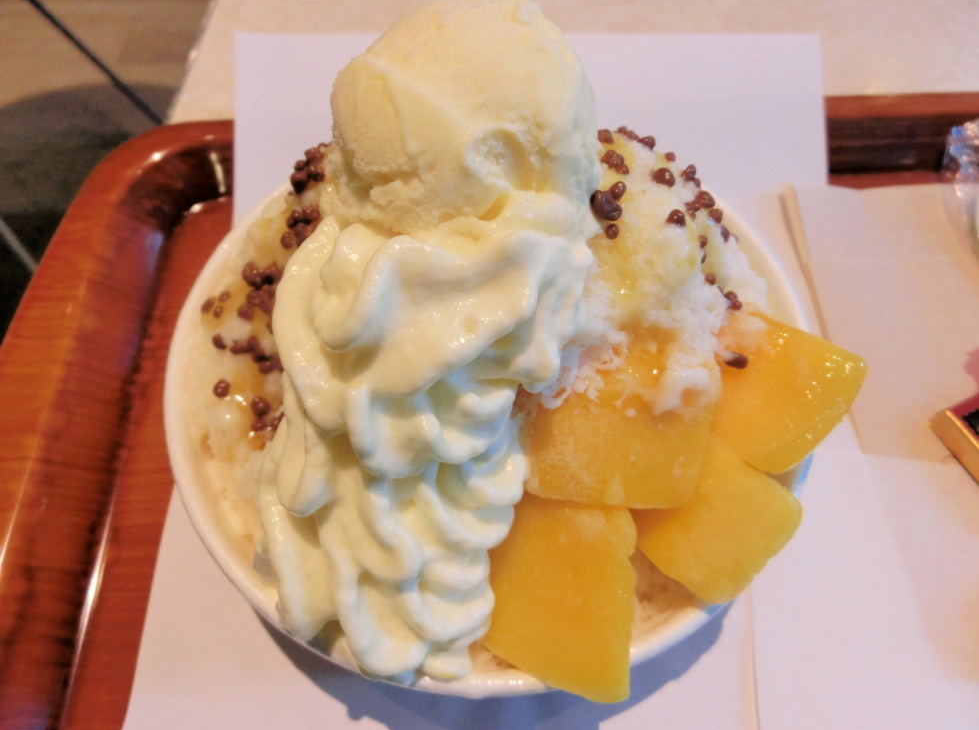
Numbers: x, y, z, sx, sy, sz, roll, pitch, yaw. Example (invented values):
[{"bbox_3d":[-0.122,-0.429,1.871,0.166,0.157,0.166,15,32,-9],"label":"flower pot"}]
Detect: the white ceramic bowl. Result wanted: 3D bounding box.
[{"bbox_3d":[0.001,0.011,0.223,0.180,0.074,0.180,0,61,0],"label":"white ceramic bowl"}]

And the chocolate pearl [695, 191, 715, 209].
[{"bbox_3d":[0.051,-0.039,0.161,0.004,0.004,0.004,0,61,0],"label":"chocolate pearl"}]

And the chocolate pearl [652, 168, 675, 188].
[{"bbox_3d":[0.039,-0.042,0.152,0.005,0.004,0.005,0,61,0],"label":"chocolate pearl"}]

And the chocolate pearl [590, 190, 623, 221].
[{"bbox_3d":[0.025,-0.034,0.143,0.006,0.006,0.006,0,61,0],"label":"chocolate pearl"}]

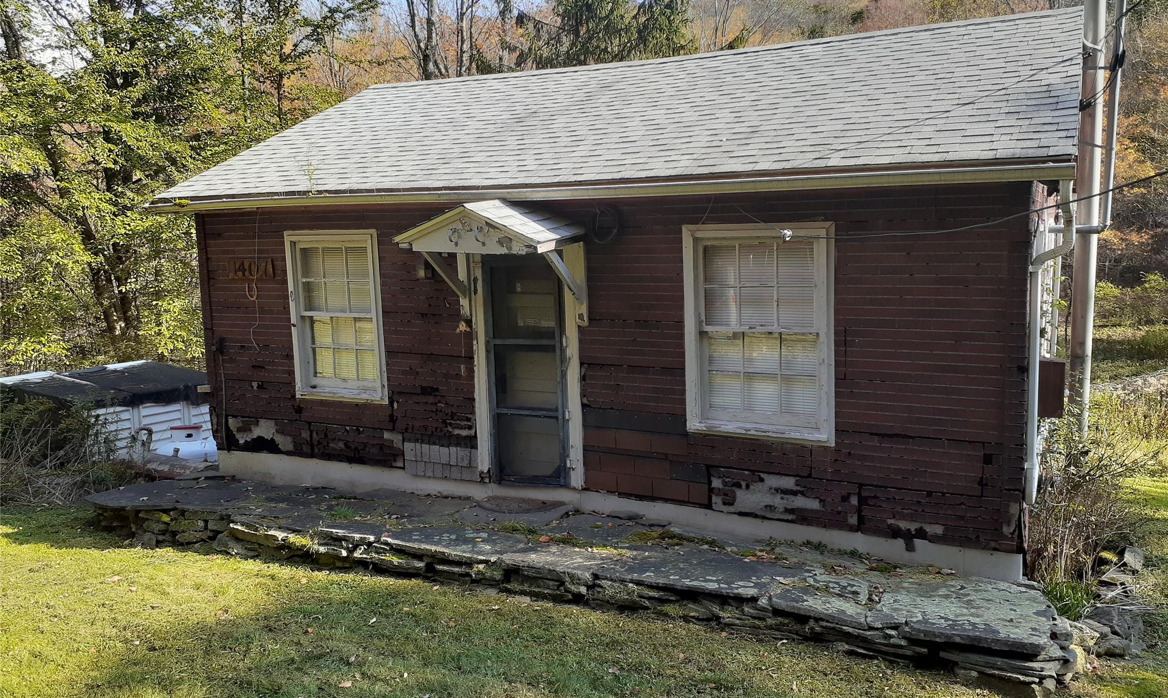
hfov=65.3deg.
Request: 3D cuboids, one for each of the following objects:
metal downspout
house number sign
[{"bbox_3d":[2.891,0.017,5.684,0.210,2.090,0.430,3,10,26],"label":"metal downspout"},{"bbox_3d":[-3.184,-0.769,8.745,0.580,0.192,0.030,3,10,26],"label":"house number sign"}]

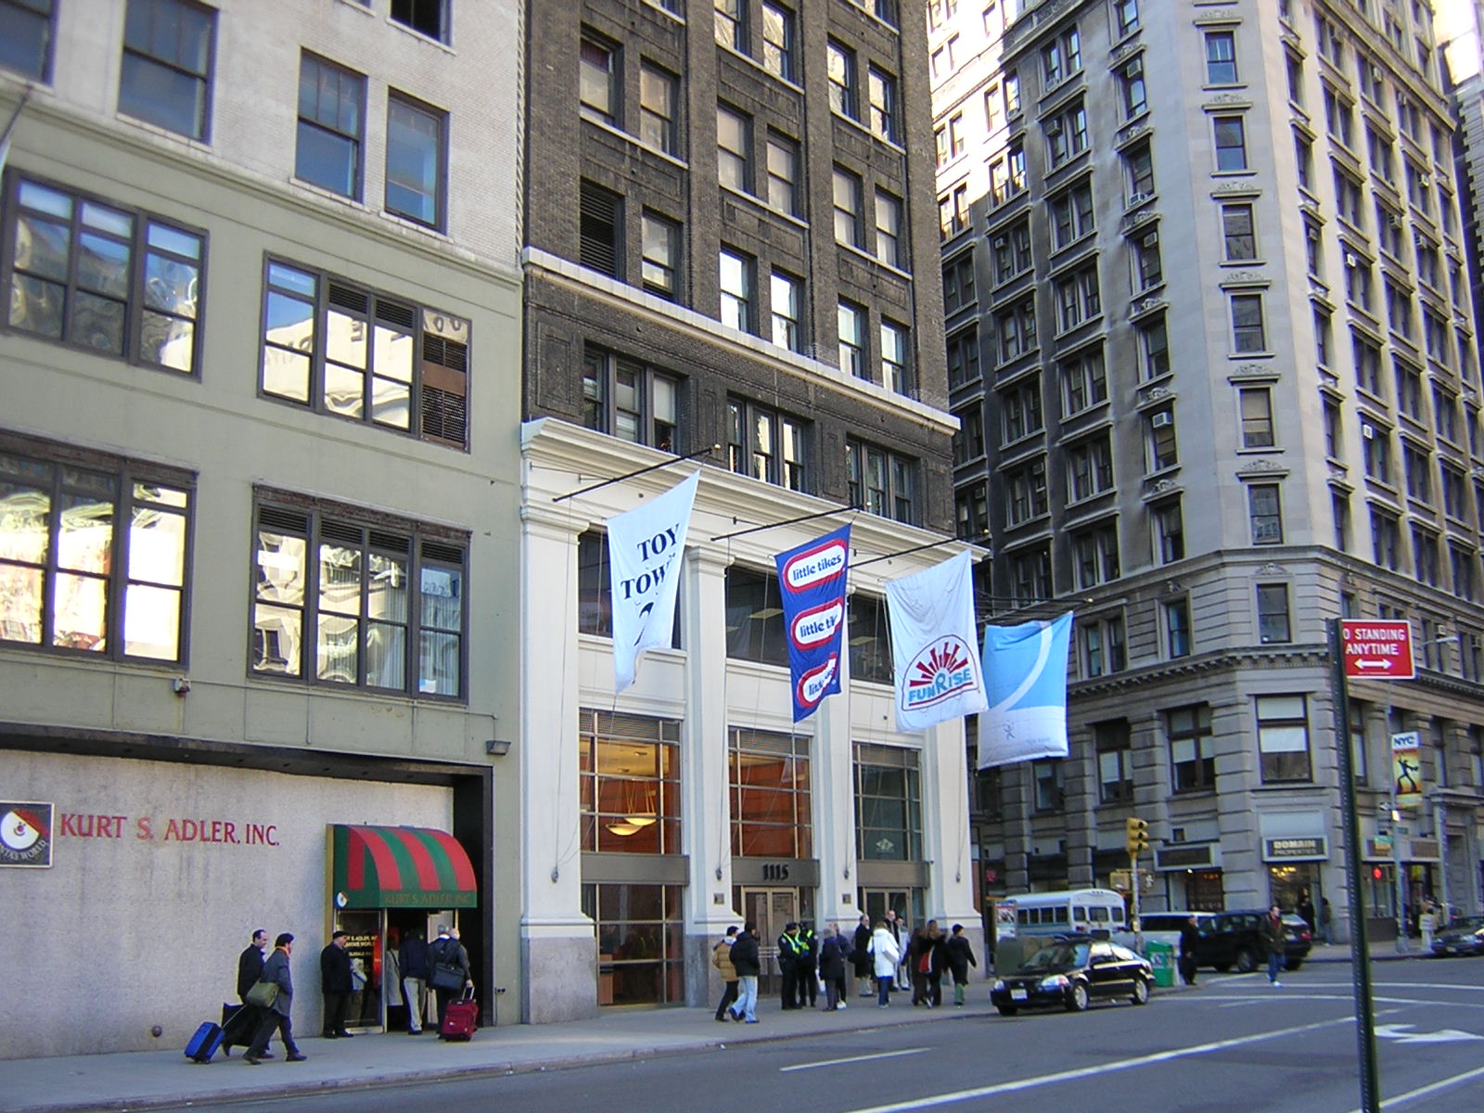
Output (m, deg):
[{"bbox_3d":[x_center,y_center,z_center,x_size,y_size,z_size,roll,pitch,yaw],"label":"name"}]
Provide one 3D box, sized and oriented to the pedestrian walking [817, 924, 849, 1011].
[{"bbox_3d":[1.814,8.388,31.492,0.520,1.680,0.450,5,-14,-24],"label":"pedestrian walking"}]

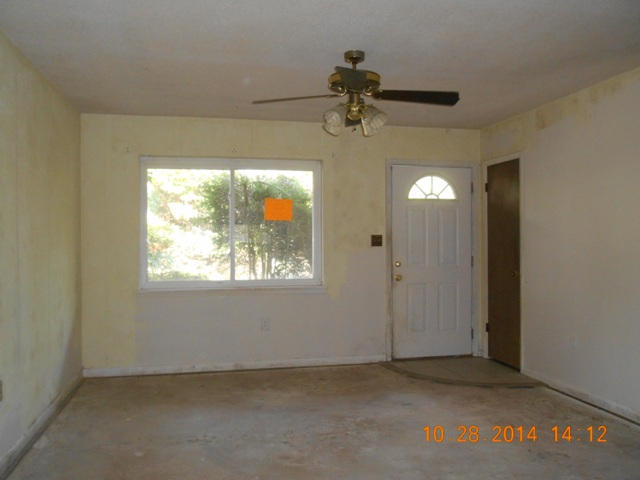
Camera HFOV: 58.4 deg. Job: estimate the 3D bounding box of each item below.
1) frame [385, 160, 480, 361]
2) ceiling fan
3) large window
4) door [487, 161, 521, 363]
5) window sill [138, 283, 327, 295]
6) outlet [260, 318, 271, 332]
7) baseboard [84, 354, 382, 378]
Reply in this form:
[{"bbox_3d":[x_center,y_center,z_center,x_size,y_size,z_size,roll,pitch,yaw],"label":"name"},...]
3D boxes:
[{"bbox_3d":[1.204,0.223,6.123,1.050,2.090,0.120,0,1,-12],"label":"frame"},{"bbox_3d":[0.219,-0.903,3.559,1.300,0.520,1.300,0,1,0],"label":"ceiling fan"},{"bbox_3d":[-0.845,-0.161,5.679,1.780,1.270,0.100,0,1,-12],"label":"large window"},{"bbox_3d":[1.856,0.238,5.745,0.040,2.020,0.625,0,1,-12],"label":"door"},{"bbox_3d":[-0.827,0.491,5.627,1.830,0.055,0.090,0,1,-12],"label":"window sill"},{"bbox_3d":[-0.536,0.855,5.714,0.076,0.120,0.010,0,1,-12],"label":"outlet"},{"bbox_3d":[-0.758,1.242,5.665,2.970,0.085,0.018,0,1,-12],"label":"baseboard"}]

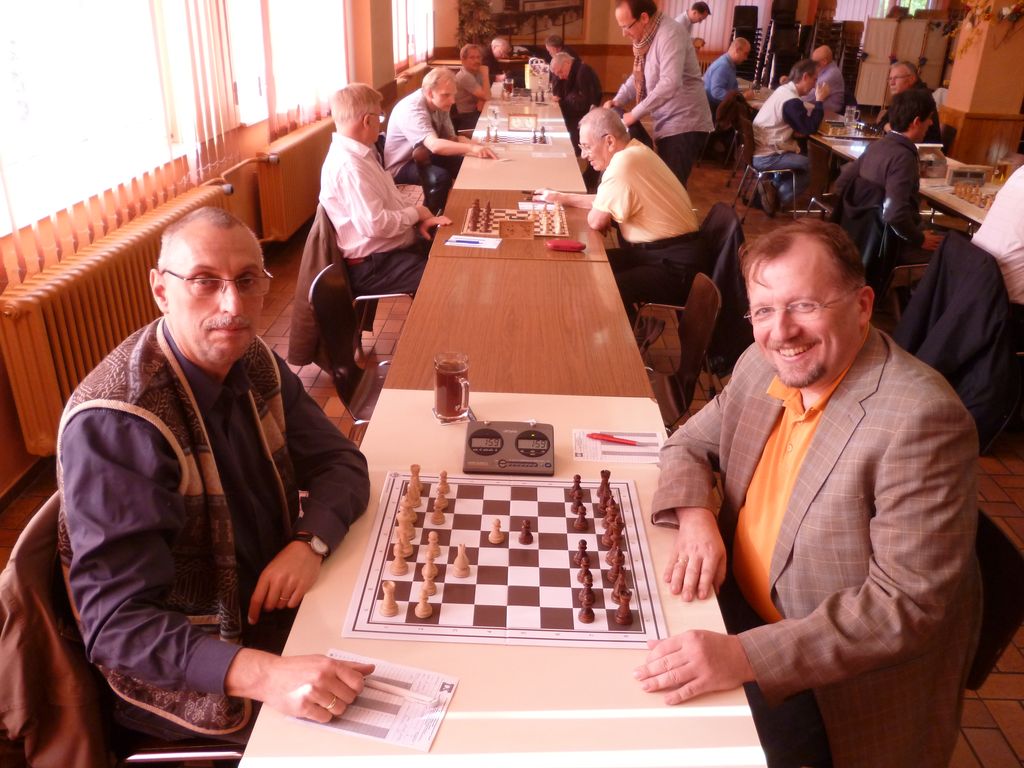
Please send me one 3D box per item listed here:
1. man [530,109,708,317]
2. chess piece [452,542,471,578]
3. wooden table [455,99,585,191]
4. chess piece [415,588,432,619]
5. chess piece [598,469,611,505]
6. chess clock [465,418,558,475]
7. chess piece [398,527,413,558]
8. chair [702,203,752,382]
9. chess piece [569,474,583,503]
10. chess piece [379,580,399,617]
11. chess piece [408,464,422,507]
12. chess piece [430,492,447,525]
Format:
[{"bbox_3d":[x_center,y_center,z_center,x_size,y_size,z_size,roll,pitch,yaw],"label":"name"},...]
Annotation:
[{"bbox_3d":[0.521,-0.673,4.011,0.780,1.270,0.680,2,25,0],"label":"man"},{"bbox_3d":[-0.090,0.317,1.504,0.031,0.062,0.031,11,26,18],"label":"chess piece"},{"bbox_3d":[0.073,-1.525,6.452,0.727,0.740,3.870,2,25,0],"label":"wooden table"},{"bbox_3d":[-0.148,0.369,1.405,0.029,0.049,0.029,2,25,0],"label":"chess piece"},{"bbox_3d":[0.192,0.205,1.710,0.029,0.056,0.029,2,25,0],"label":"chess piece"},{"bbox_3d":[-0.005,0.141,1.820,0.190,0.066,0.120,2,25,0],"label":"chess clock"},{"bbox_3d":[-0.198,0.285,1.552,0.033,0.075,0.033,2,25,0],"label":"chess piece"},{"bbox_3d":[0.773,-0.411,3.963,0.520,0.850,0.500,2,25,0],"label":"chair"},{"bbox_3d":[0.138,0.216,1.754,0.029,0.049,0.029,2,25,0],"label":"chess piece"},{"bbox_3d":[-0.201,0.351,1.359,0.032,0.052,0.032,2,25,0],"label":"chess piece"},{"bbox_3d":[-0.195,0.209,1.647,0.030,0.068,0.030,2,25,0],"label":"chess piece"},{"bbox_3d":[-0.144,0.252,1.654,0.029,0.051,0.029,2,25,0],"label":"chess piece"}]

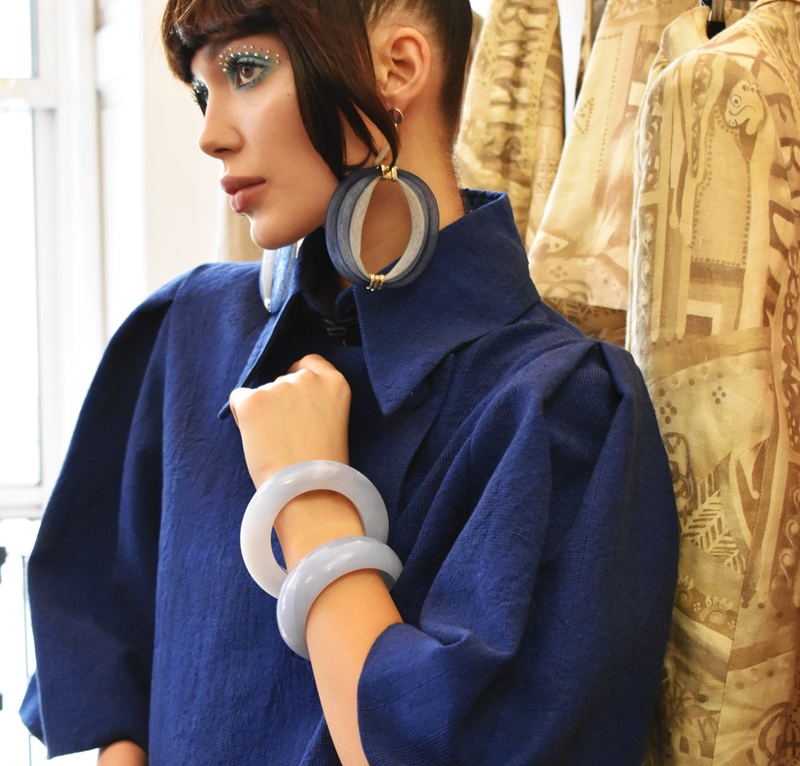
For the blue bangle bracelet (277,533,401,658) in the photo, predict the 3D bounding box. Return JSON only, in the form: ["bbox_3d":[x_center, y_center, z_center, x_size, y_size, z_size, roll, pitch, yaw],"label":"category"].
[{"bbox_3d":[-0.034,0.140,1.420,0.094,0.094,0.026,-14,40,-18],"label":"blue bangle bracelet"}]

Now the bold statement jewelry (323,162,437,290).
[{"bbox_3d":[-0.012,-0.101,1.460,0.077,0.083,0.020,5,-1,-11],"label":"bold statement jewelry"}]

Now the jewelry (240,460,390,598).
[{"bbox_3d":[-0.054,0.097,1.440,0.097,0.097,0.025,-5,19,-14],"label":"jewelry"}]

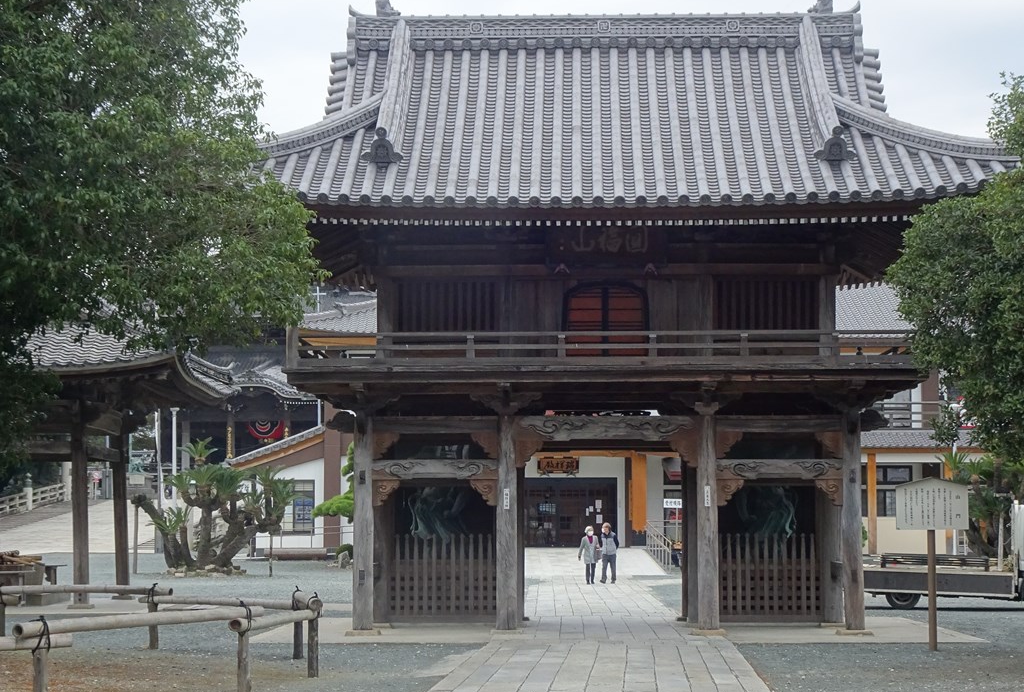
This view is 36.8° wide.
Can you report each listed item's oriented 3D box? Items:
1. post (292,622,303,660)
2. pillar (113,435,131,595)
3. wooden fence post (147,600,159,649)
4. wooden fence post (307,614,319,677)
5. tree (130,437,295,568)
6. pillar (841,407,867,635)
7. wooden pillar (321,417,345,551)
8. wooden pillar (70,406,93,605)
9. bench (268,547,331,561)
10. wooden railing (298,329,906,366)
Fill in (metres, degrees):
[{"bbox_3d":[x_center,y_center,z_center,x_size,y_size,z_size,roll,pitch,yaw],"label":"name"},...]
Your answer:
[{"bbox_3d":[-2.551,3.447,18.470,0.115,0.610,0.115,0,-7,0],"label":"post"},{"bbox_3d":[-7.930,3.339,31.398,0.265,3.500,0.265,-2,-7,0],"label":"pillar"},{"bbox_3d":[-4.639,3.621,19.992,0.115,0.610,0.115,0,-7,0],"label":"wooden fence post"},{"bbox_3d":[-2.092,3.185,16.255,0.110,0.623,0.110,0,-7,2],"label":"wooden fence post"},{"bbox_3d":[-9.206,4.998,47.818,4.900,4.100,4.400,0,-7,0],"label":"tree"},{"bbox_3d":[5.051,2.547,22.745,0.300,3.252,0.300,0,-7,2],"label":"pillar"},{"bbox_3d":[-6.657,4.956,57.050,0.600,5.138,0.600,0,-7,2],"label":"wooden pillar"},{"bbox_3d":[-8.119,3.018,28.968,0.300,3.694,0.300,-3,-8,1],"label":"wooden pillar"},{"bbox_3d":[-8.378,8.230,60.729,2.450,0.540,0.450,0,-7,0],"label":"bench"},{"bbox_3d":[1.320,0.025,22.203,9.167,0.545,0.160,0,-7,2],"label":"wooden railing"}]

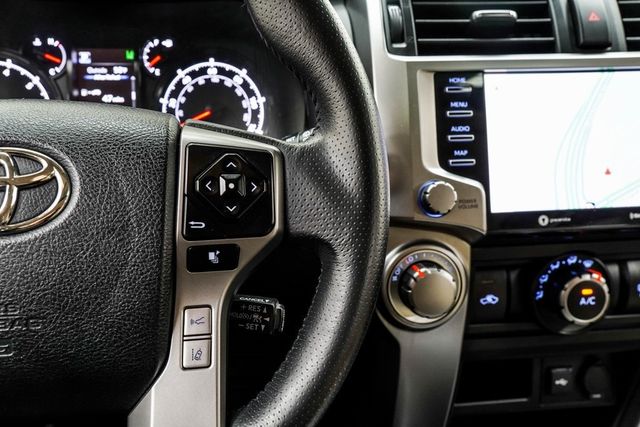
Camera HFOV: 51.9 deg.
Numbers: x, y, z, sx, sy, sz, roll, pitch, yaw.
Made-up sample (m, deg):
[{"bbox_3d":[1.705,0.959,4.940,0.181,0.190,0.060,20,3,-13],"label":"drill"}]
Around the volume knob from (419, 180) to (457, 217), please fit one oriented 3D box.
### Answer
[{"bbox_3d":[0.083,-0.010,0.457,0.025,0.025,0.013,-3,0,-9],"label":"volume knob"}]

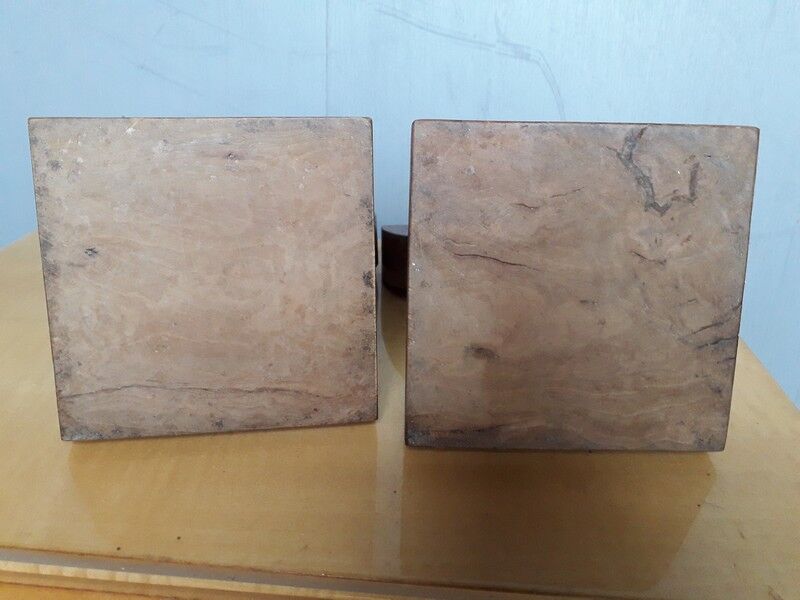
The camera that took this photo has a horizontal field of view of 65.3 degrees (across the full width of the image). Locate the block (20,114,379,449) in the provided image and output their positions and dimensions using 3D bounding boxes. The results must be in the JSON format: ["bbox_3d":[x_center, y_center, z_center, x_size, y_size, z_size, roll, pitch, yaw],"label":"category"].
[{"bbox_3d":[-0.076,-0.010,0.264,0.130,0.127,0.022,-2,9,-8],"label":"block"}]

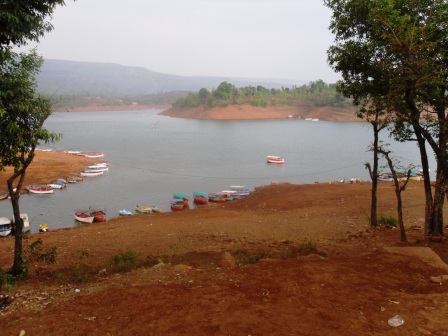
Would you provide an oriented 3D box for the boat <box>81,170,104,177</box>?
[{"bbox_3d":[-32.369,1.303,111.440,5.500,1.000,1.600,-3,9,-18],"label":"boat"}]

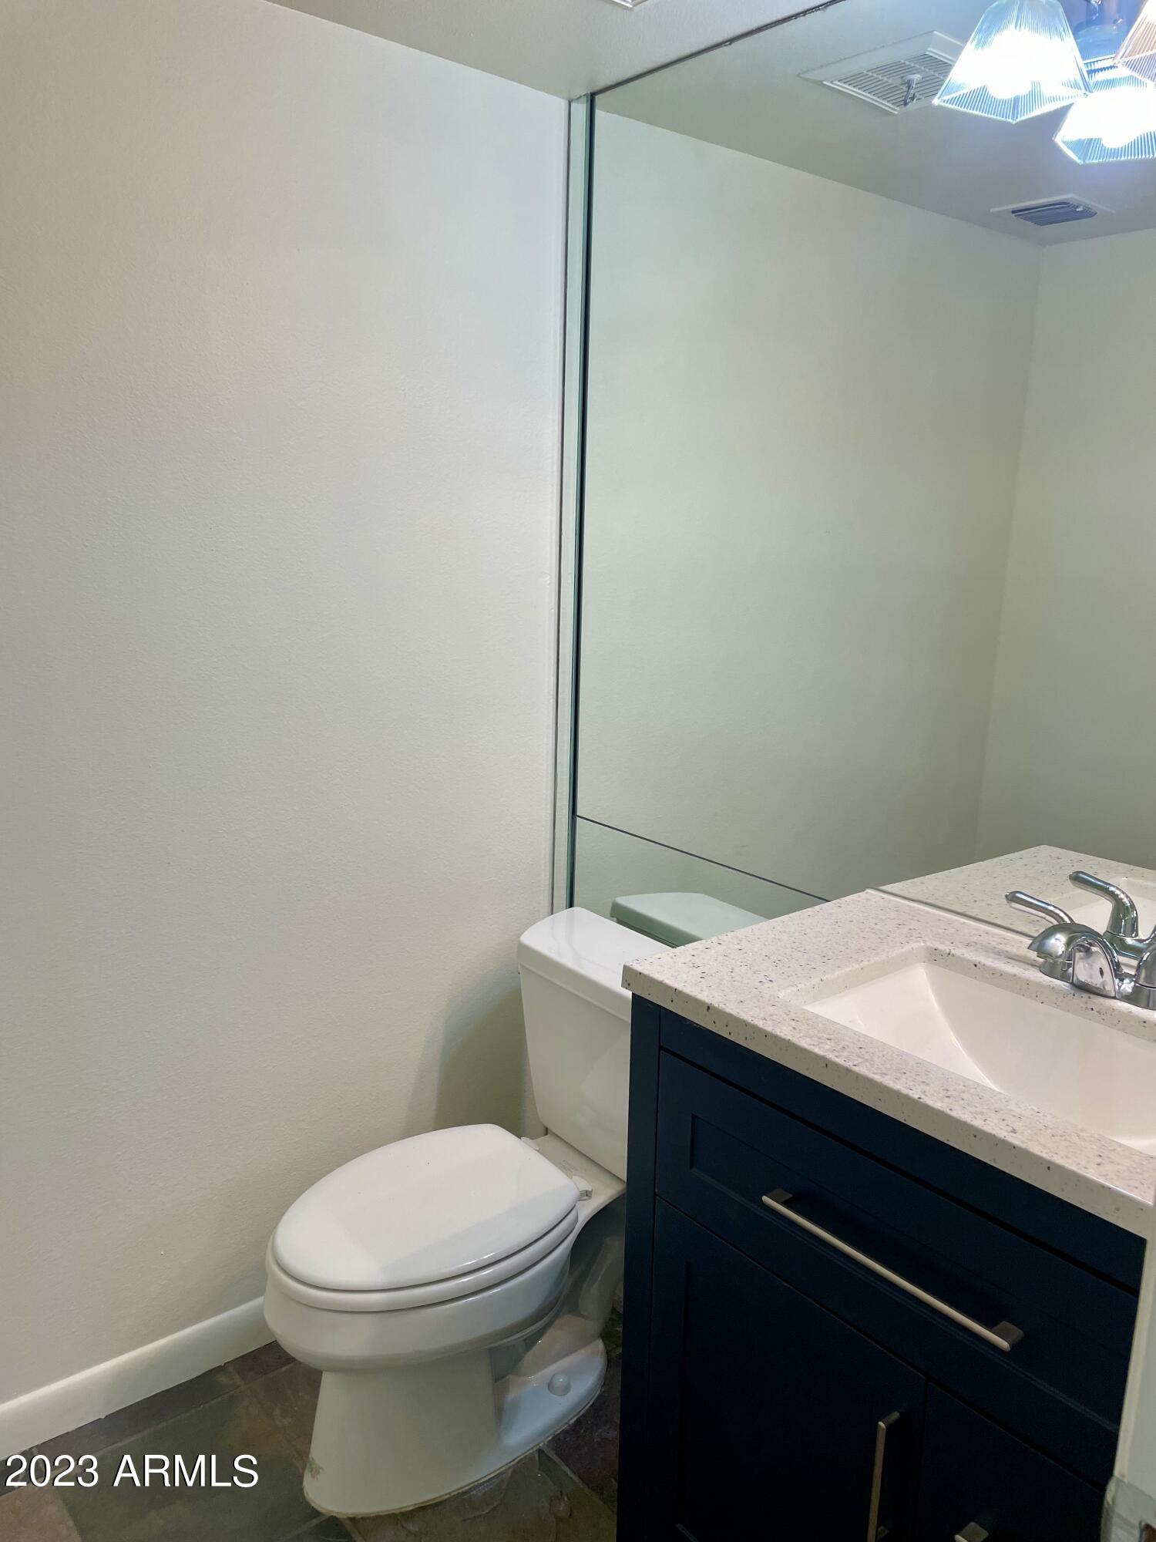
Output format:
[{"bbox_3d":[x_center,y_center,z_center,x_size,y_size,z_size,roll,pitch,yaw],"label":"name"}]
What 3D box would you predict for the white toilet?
[{"bbox_3d":[-0.148,0.692,1.833,0.722,0.735,0.458,-8,16,-38],"label":"white toilet"}]

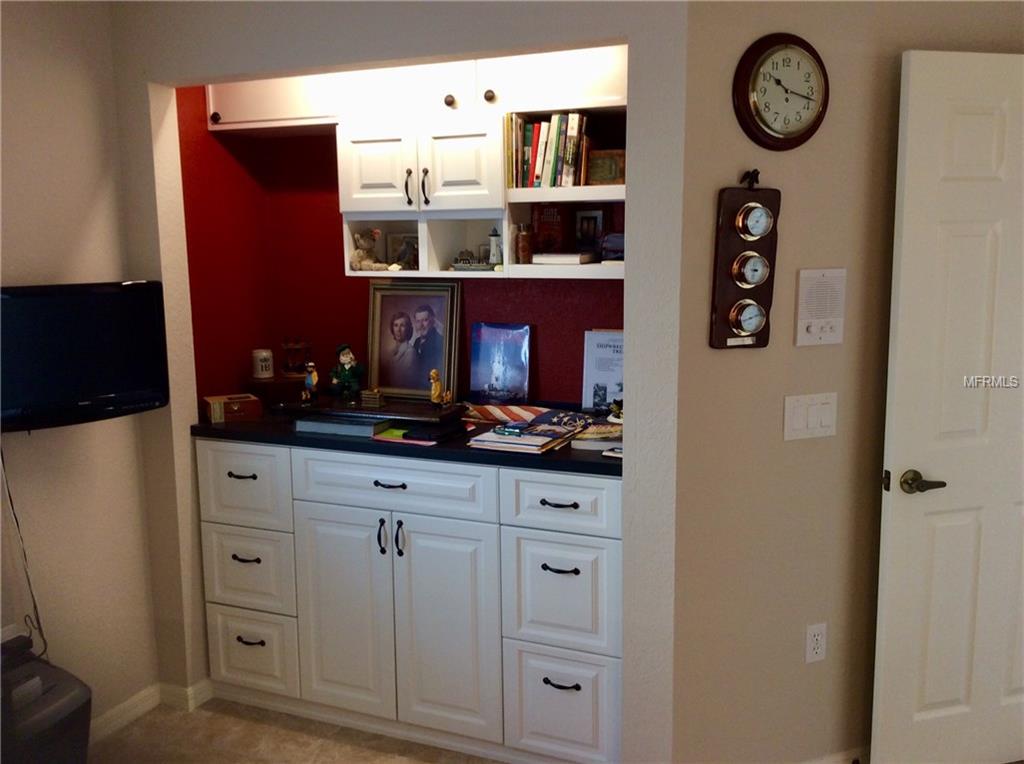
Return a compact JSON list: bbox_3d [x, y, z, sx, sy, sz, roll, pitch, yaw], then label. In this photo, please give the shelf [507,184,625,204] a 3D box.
[{"bbox_3d":[0.231,-0.542,2.760,0.417,0.038,0.285,3,9,23],"label":"shelf"}]

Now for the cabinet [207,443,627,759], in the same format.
[{"bbox_3d":[-0.268,0.648,3.082,1.478,0.905,0.432,3,9,23],"label":"cabinet"}]

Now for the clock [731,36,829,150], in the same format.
[{"bbox_3d":[0.671,-0.713,2.323,0.285,0.285,0.050,-4,9,-21],"label":"clock"}]

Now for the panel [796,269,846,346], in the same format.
[{"bbox_3d":[0.805,-0.195,2.467,0.148,0.195,0.020,-4,9,-21],"label":"panel"}]

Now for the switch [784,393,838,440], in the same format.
[{"bbox_3d":[0.792,0.091,2.507,0.166,0.115,0.010,-4,9,-21],"label":"switch"}]

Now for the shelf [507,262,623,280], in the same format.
[{"bbox_3d":[0.233,-0.330,2.790,0.417,0.040,0.285,3,9,23],"label":"shelf"}]

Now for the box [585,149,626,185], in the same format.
[{"bbox_3d":[0.276,-0.613,2.738,0.133,0.107,0.070,3,9,23],"label":"box"}]

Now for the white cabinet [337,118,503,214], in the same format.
[{"bbox_3d":[-0.222,-0.665,2.938,0.555,0.275,0.305,3,9,23],"label":"white cabinet"}]

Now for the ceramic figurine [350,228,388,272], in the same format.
[{"bbox_3d":[-0.452,-0.418,2.989,0.100,0.131,0.110,-3,9,-16],"label":"ceramic figurine"}]

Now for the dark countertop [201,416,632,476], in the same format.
[{"bbox_3d":[-0.274,0.168,3.002,1.483,0.042,0.453,3,9,23],"label":"dark countertop"}]

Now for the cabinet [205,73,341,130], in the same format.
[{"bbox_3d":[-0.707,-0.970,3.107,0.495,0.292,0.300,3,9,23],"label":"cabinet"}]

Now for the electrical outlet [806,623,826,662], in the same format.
[{"bbox_3d":[0.842,0.722,2.616,0.068,0.112,0.008,-4,9,-21],"label":"electrical outlet"}]

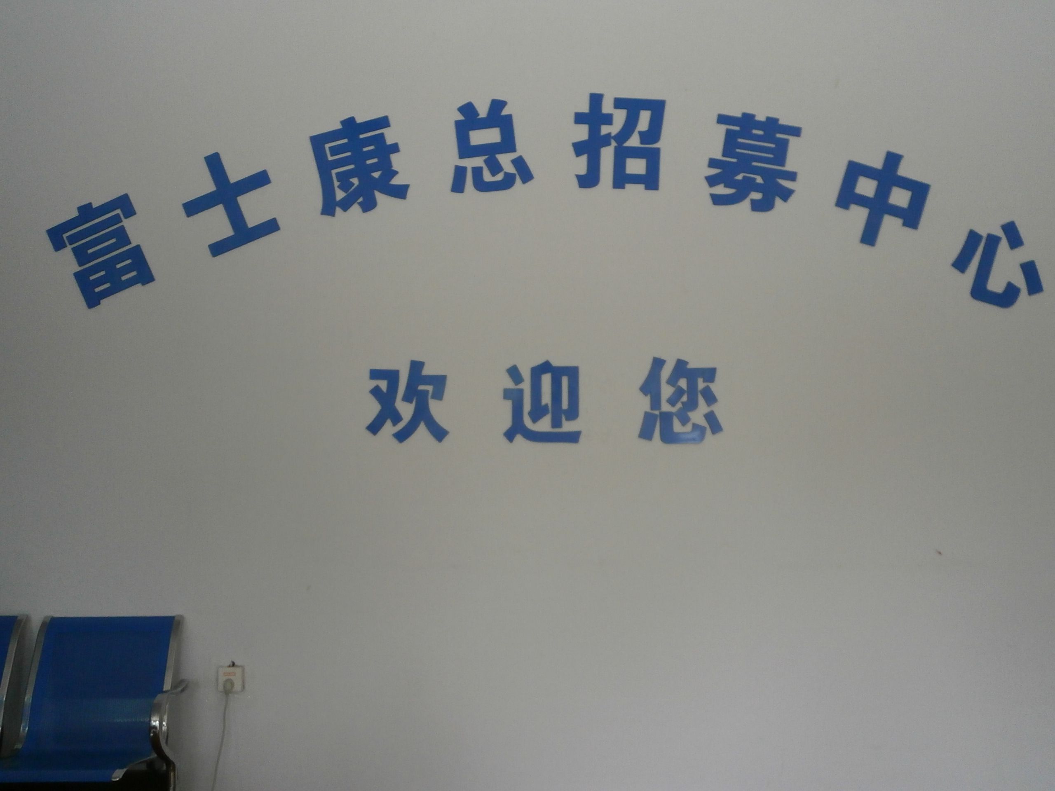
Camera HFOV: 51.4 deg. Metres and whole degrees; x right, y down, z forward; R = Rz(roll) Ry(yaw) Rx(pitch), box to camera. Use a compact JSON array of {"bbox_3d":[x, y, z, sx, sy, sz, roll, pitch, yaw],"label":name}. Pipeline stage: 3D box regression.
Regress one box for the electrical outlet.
[{"bbox_3d":[-0.987,0.942,3.650,0.087,0.087,0.015,0,-1,0],"label":"electrical outlet"}]

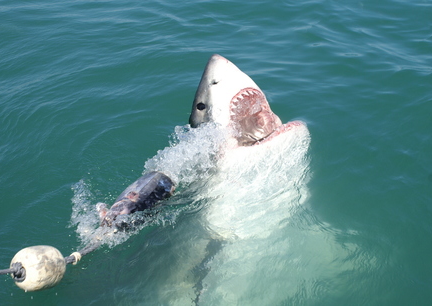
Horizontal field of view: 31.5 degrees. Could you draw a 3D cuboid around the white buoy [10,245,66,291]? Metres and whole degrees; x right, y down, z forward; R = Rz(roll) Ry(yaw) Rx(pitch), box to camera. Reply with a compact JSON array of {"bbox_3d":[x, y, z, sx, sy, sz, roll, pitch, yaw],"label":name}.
[{"bbox_3d":[-0.804,0.523,3.470,0.208,0.208,0.244,27,24,37],"label":"white buoy"}]

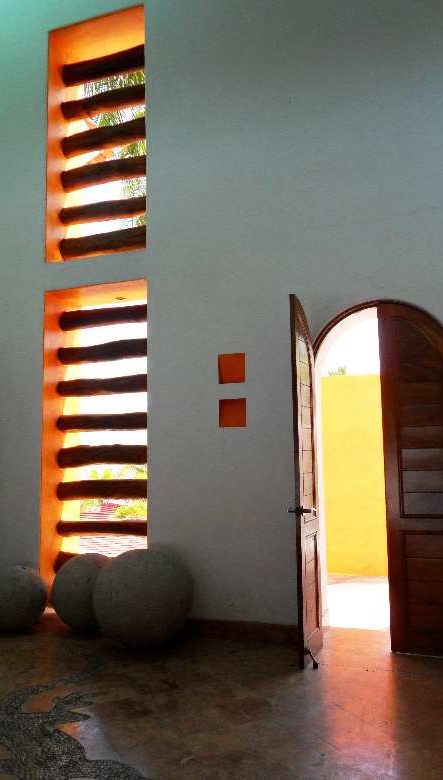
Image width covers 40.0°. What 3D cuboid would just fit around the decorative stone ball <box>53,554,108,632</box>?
[{"bbox_3d":[-1.051,1.628,4.924,0.607,0.607,0.607,-1,-5,0],"label":"decorative stone ball"}]

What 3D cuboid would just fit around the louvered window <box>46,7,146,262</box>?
[{"bbox_3d":[-1.061,-2.245,5.559,0.989,2.197,0.360,-3,-6,18],"label":"louvered window"}]

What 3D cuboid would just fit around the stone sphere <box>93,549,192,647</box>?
[{"bbox_3d":[-0.574,1.524,4.479,0.718,0.718,0.718,-1,-5,0],"label":"stone sphere"}]

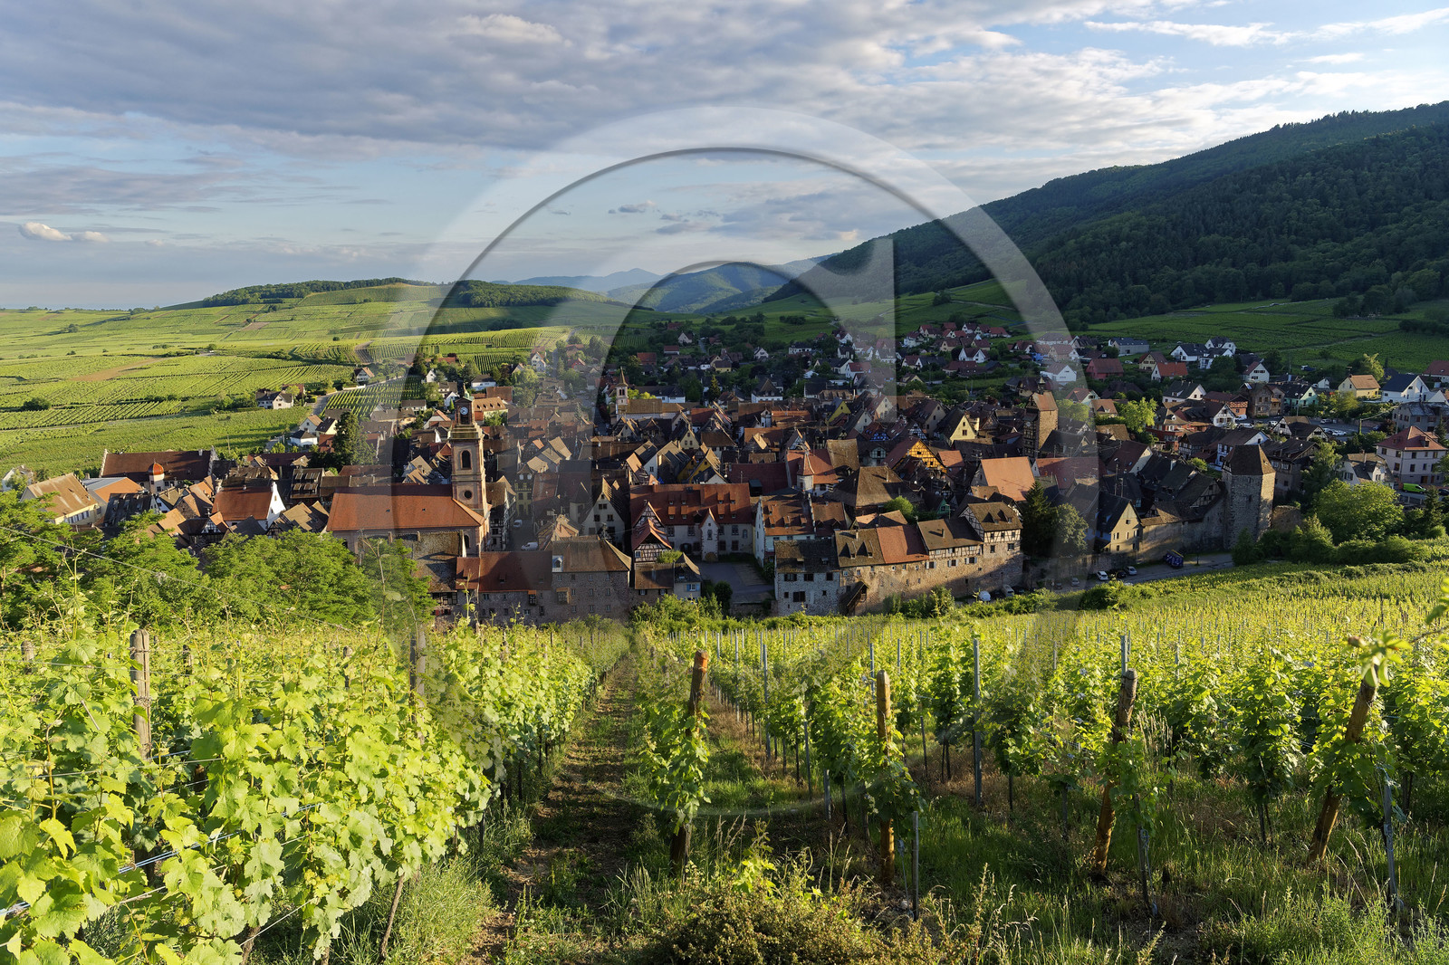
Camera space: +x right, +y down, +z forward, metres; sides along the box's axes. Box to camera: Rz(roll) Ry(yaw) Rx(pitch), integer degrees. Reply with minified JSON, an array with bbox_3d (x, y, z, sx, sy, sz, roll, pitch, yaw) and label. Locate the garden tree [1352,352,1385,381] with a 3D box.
[{"bbox_3d":[256.817,-44.657,385.000,11.297,14.443,11.297,0,11,0],"label":"garden tree"}]

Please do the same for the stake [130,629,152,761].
[{"bbox_3d":[-3.433,1.685,5.750,0.110,1.692,0.110,3,10,0],"label":"stake"}]

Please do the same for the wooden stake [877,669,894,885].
[{"bbox_3d":[1.348,2.469,8.100,0.120,1.930,0.120,-3,12,1],"label":"wooden stake"}]

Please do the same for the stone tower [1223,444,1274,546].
[{"bbox_3d":[116.800,2.698,215.093,9.200,22.900,8.200,0,10,0],"label":"stone tower"}]

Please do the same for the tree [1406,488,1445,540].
[{"bbox_3d":[137.989,6.345,190.000,6.393,10.914,6.393,0,11,0],"label":"tree"}]

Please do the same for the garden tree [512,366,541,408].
[{"bbox_3d":[-98.476,-46.960,480.000,13.838,21.946,13.838,0,11,0],"label":"garden tree"}]

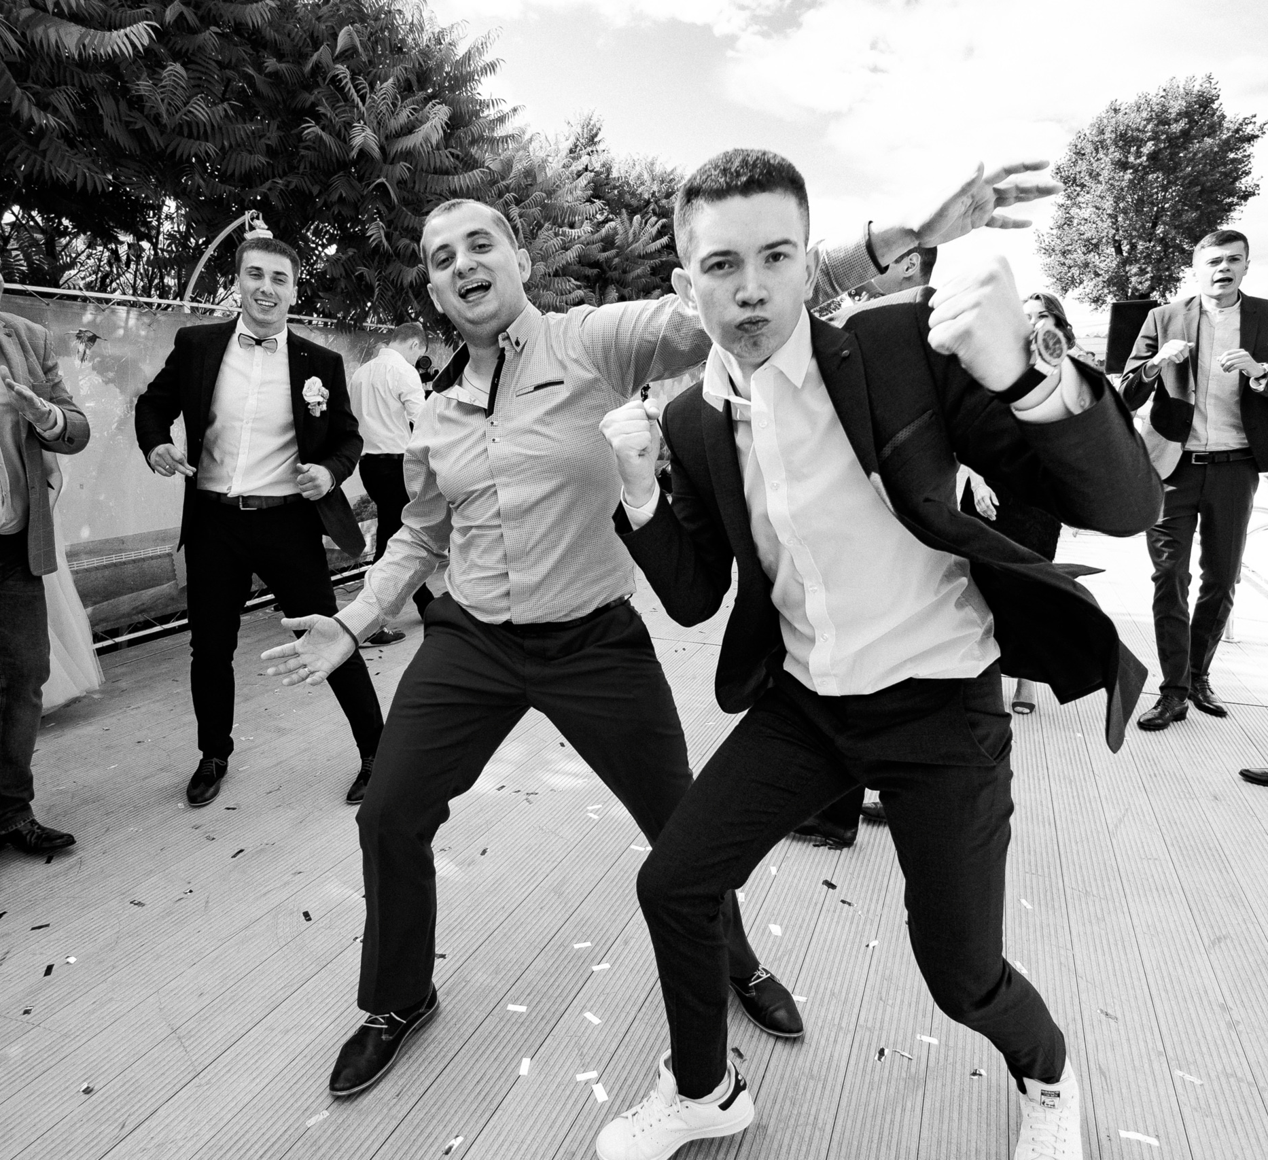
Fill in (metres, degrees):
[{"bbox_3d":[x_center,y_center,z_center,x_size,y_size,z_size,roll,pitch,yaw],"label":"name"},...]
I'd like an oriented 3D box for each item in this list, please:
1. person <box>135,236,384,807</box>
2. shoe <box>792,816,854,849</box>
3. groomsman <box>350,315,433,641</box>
[{"bbox_3d":[-1.143,-0.154,2.582,0.680,1.730,0.470,-3,13,-13],"label":"person"},{"bbox_3d":[0.519,0.690,2.449,0.290,0.110,0.105,6,14,28],"label":"shoe"},{"bbox_3d":[-1.246,-0.482,4.239,0.530,1.660,0.550,9,15,36],"label":"groomsman"}]

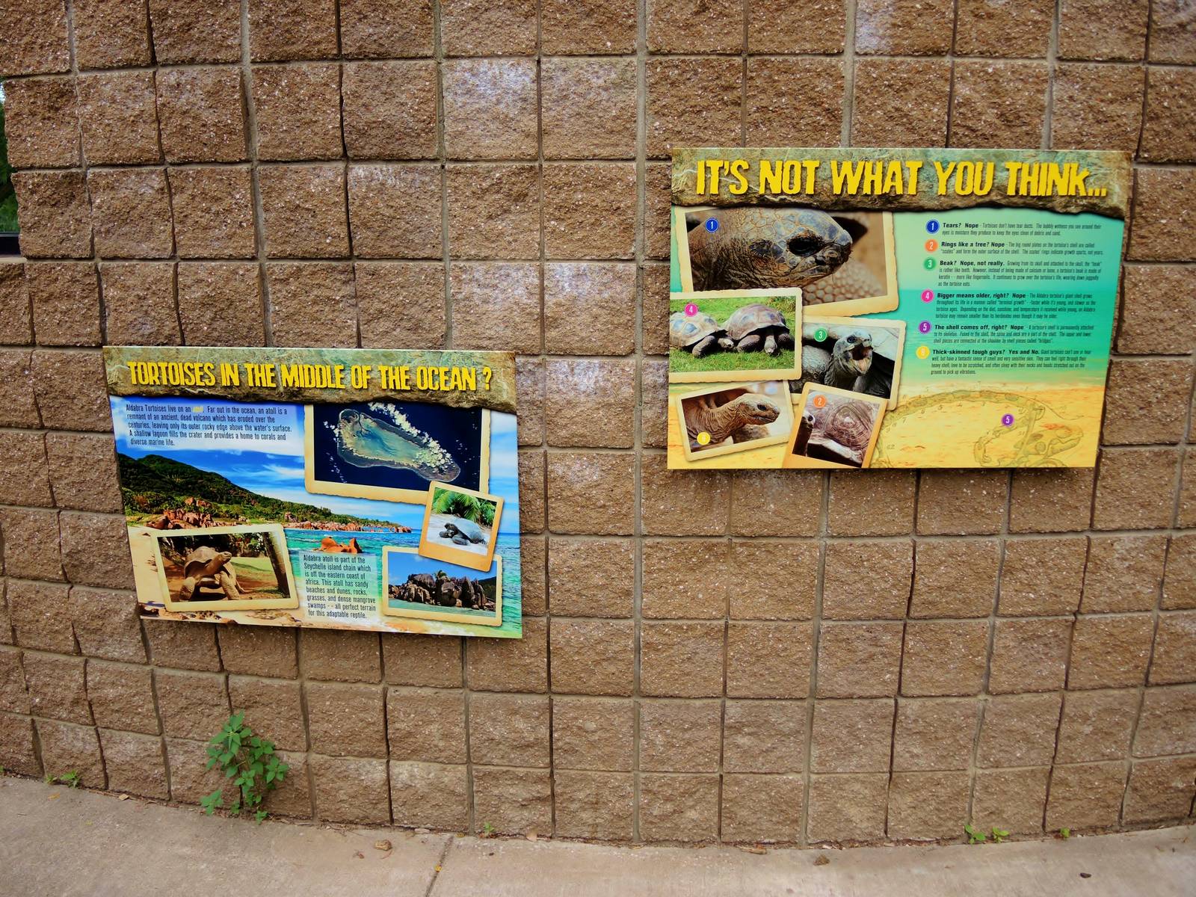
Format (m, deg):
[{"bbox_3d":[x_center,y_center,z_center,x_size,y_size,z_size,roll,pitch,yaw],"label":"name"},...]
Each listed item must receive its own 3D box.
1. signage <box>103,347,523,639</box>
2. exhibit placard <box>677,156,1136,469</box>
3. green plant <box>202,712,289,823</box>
[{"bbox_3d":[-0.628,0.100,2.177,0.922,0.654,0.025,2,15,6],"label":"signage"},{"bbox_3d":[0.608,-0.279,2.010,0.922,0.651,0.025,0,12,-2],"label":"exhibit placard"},{"bbox_3d":[-0.873,0.794,2.395,0.205,0.320,0.130,3,15,10],"label":"green plant"}]

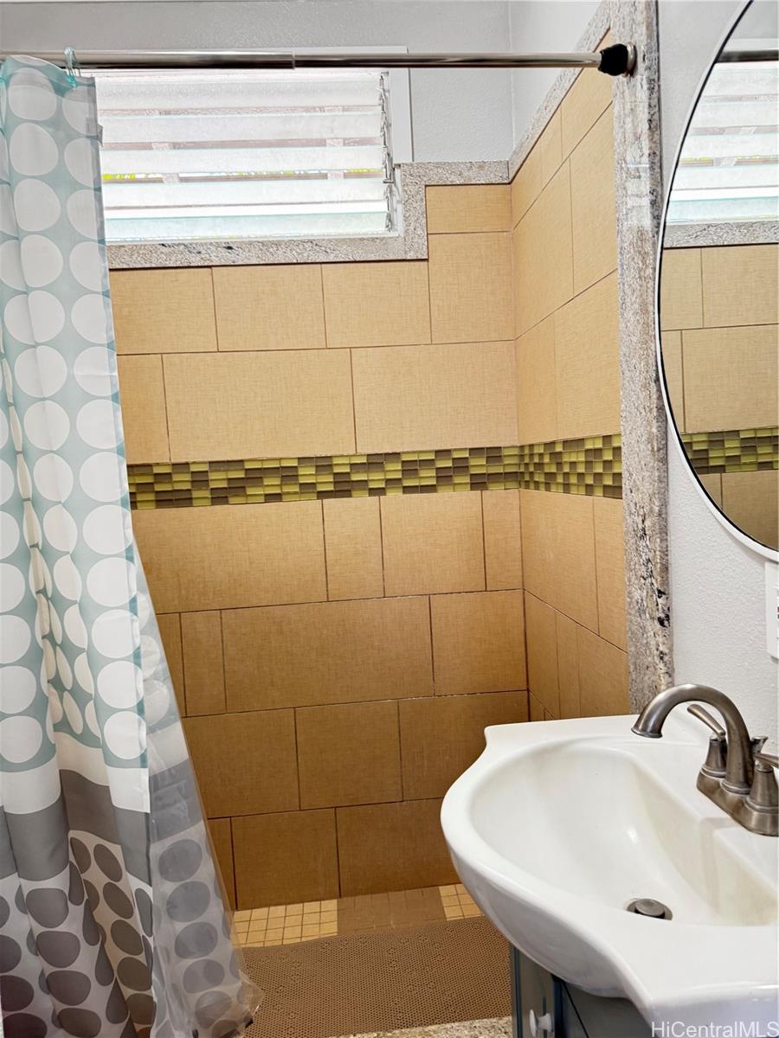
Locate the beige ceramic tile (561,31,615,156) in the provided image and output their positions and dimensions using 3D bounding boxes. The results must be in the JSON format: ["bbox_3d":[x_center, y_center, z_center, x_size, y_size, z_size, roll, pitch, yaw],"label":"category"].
[{"bbox_3d":[0.403,-0.851,1.467,0.010,0.133,0.277,-3,4,-5],"label":"beige ceramic tile"}]

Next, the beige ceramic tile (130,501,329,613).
[{"bbox_3d":[-0.490,0.111,2.074,0.610,0.300,0.010,-3,4,-5],"label":"beige ceramic tile"}]

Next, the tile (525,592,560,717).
[{"bbox_3d":[0.432,0.377,2.016,0.015,0.304,0.306,-3,4,-5],"label":"tile"}]

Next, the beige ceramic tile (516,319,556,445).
[{"bbox_3d":[0.396,-0.357,1.937,0.010,0.305,0.355,-3,4,-5],"label":"beige ceramic tile"}]

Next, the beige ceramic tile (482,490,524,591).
[{"bbox_3d":[0.339,0.064,2.147,0.113,0.300,0.010,-3,4,-5],"label":"beige ceramic tile"}]

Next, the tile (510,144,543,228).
[{"bbox_3d":[0.367,-0.885,1.924,0.010,0.130,0.303,-3,4,-5],"label":"tile"}]

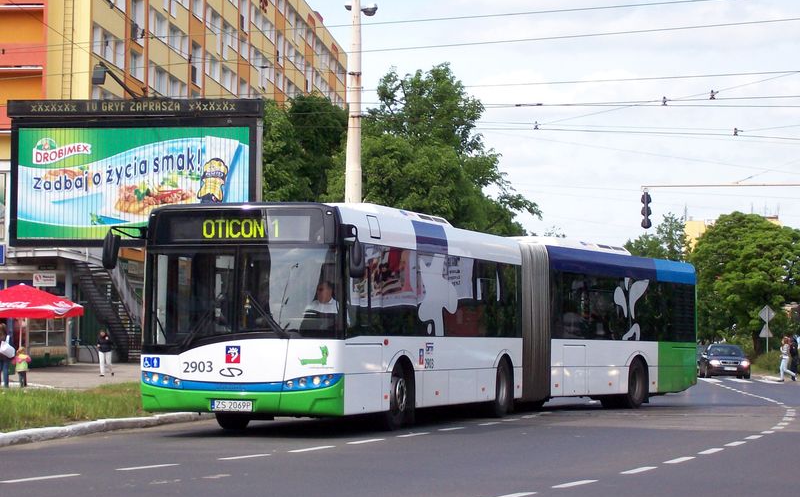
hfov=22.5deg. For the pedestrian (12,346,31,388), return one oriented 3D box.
[{"bbox_3d":[-9.744,3.064,51.800,0.460,1.040,0.340,0,-3,3],"label":"pedestrian"}]

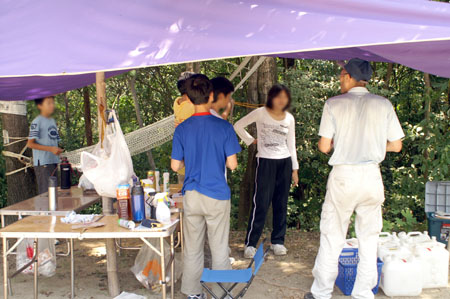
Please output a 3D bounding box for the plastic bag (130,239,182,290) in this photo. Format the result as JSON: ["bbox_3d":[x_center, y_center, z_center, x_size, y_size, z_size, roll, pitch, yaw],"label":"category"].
[{"bbox_3d":[-0.523,0.861,4.030,0.380,0.430,0.270,0,5,0],"label":"plastic bag"}]

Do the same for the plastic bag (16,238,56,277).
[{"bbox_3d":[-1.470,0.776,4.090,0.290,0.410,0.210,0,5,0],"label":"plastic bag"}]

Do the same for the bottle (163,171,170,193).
[{"bbox_3d":[-0.544,0.301,4.880,0.060,0.216,0.060,0,5,0],"label":"bottle"}]

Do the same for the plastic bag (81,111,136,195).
[{"bbox_3d":[-0.881,0.037,3.930,0.370,0.640,0.270,0,5,0],"label":"plastic bag"}]

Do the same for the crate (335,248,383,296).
[{"bbox_3d":[1.084,0.999,4.309,0.320,0.255,0.440,0,5,0],"label":"crate"}]

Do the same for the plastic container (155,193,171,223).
[{"bbox_3d":[-0.441,0.414,3.710,0.108,0.222,0.085,0,5,6],"label":"plastic container"}]

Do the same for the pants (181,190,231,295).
[{"bbox_3d":[-0.145,0.673,3.900,0.360,0.800,0.280,0,5,3],"label":"pants"}]

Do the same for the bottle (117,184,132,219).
[{"bbox_3d":[-0.734,0.378,3.810,0.096,0.270,0.094,0,5,0],"label":"bottle"}]

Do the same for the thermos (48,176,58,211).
[{"bbox_3d":[-1.356,0.347,4.140,0.068,0.268,0.068,0,5,0],"label":"thermos"}]

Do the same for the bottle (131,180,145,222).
[{"bbox_3d":[-0.617,0.374,3.740,0.098,0.295,0.098,0,5,0],"label":"bottle"}]

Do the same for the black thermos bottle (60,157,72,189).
[{"bbox_3d":[-1.575,0.226,5.200,0.105,0.318,0.105,0,5,0],"label":"black thermos bottle"}]

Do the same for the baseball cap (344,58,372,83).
[{"bbox_3d":[0.957,-0.577,3.830,0.170,0.150,0.235,-3,16,-33],"label":"baseball cap"}]

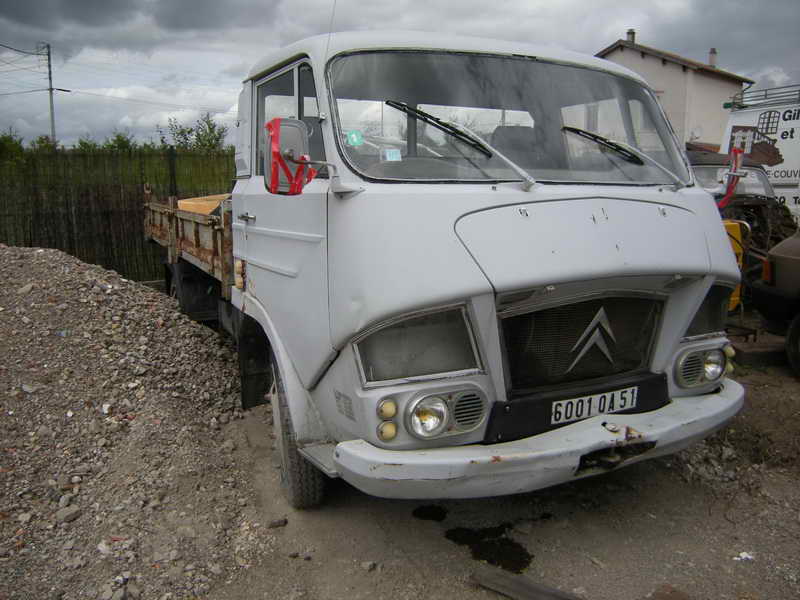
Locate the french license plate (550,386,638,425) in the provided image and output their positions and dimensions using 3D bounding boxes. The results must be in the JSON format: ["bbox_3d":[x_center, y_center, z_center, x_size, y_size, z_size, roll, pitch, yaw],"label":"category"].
[{"bbox_3d":[0.797,0.425,2.630,0.468,0.093,0.015,-5,12,-28],"label":"french license plate"}]

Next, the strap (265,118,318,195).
[{"bbox_3d":[-0.363,-0.480,2.163,0.165,0.255,0.095,-5,12,-28],"label":"strap"}]

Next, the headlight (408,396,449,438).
[{"bbox_3d":[0.088,0.408,2.292,0.157,0.157,0.085,-5,12,-28],"label":"headlight"}]

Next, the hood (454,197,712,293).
[{"bbox_3d":[0.807,-0.232,2.514,1.320,0.330,0.200,-5,12,-28],"label":"hood"}]

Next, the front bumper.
[{"bbox_3d":[0.770,0.559,2.699,2.140,0.185,0.400,-5,12,-28],"label":"front bumper"}]

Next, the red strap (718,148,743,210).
[{"bbox_3d":[1.689,-0.616,3.307,0.100,0.310,0.090,-5,12,-28],"label":"red strap"}]

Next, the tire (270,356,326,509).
[{"bbox_3d":[-0.476,0.573,3.131,0.210,0.910,0.910,-2,11,-14],"label":"tire"}]

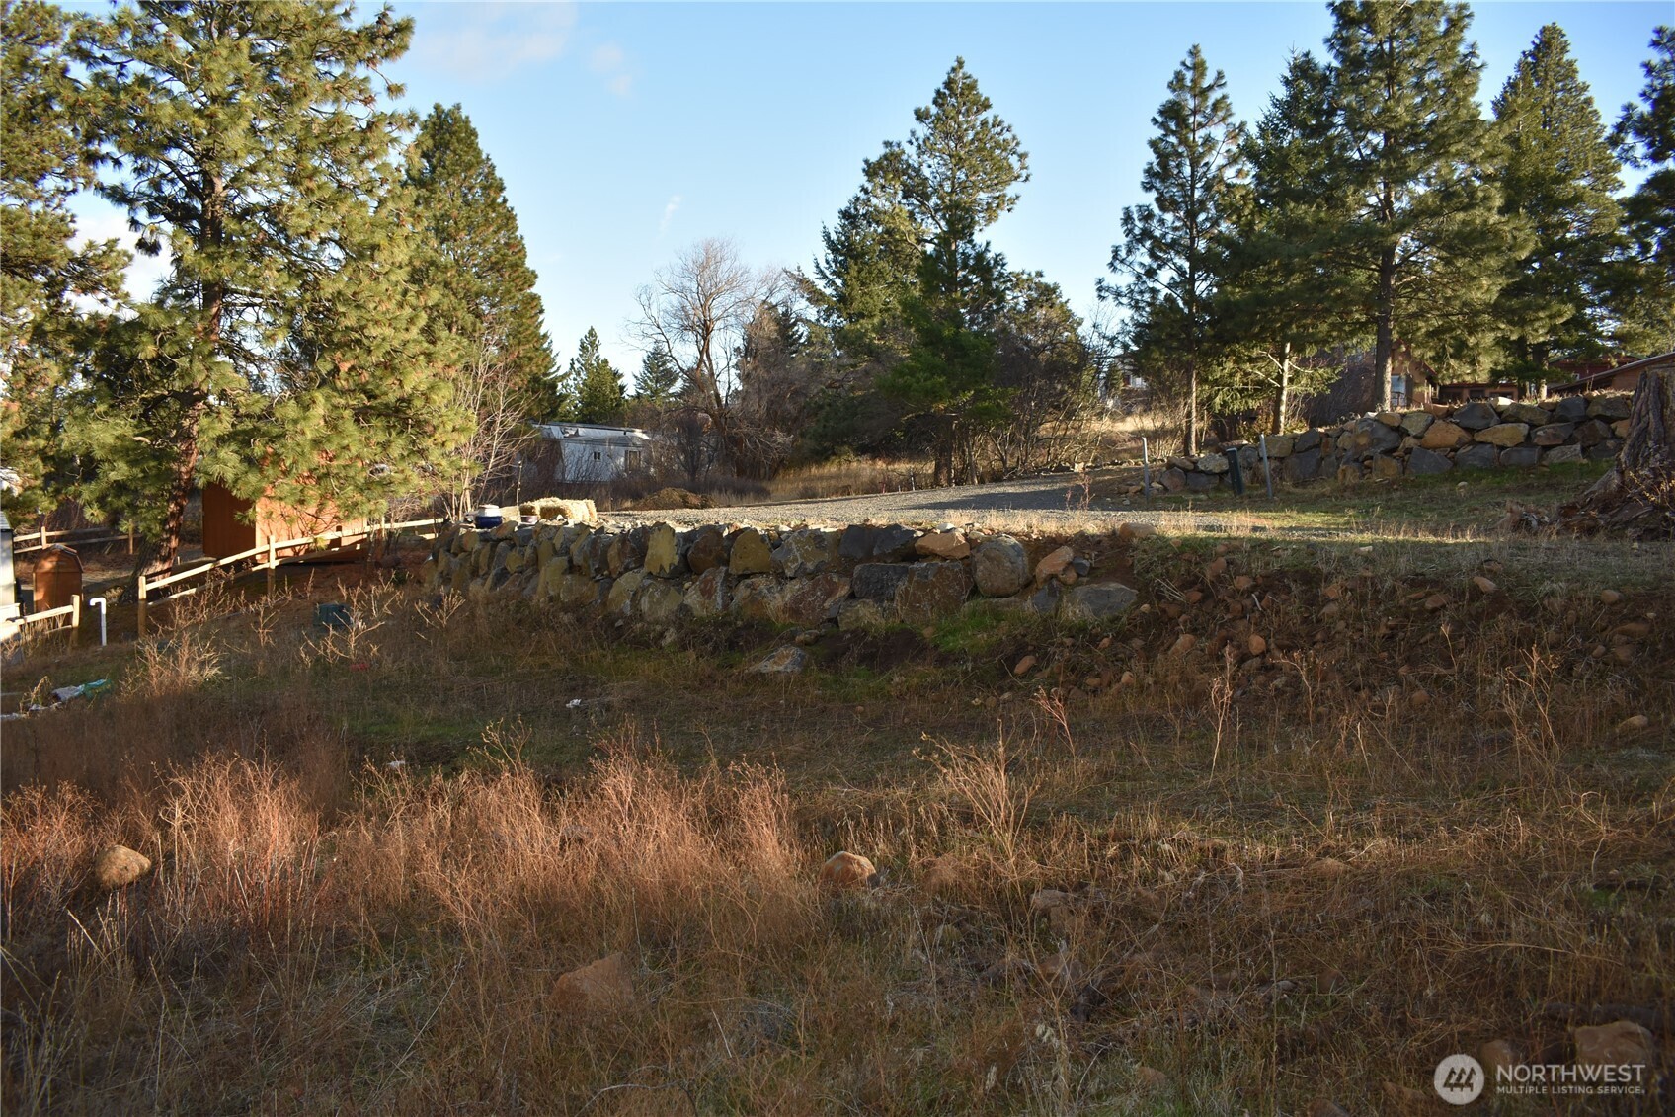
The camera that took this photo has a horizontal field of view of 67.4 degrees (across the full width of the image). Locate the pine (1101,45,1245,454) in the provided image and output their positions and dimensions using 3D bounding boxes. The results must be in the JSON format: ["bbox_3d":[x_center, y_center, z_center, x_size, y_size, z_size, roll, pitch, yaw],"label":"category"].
[{"bbox_3d":[7.467,-6.878,28.000,3.237,9.129,3.100,0,3,0],"label":"pine"}]

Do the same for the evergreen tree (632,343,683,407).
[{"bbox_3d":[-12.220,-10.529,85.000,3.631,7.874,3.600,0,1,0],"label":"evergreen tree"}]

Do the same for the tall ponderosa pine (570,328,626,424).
[{"bbox_3d":[-14.298,-10.344,75.000,3.446,6.870,3.340,0,2,0],"label":"tall ponderosa pine"}]

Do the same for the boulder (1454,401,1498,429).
[{"bbox_3d":[12.811,-2.872,25.200,0.873,0.560,0.650,0,2,9],"label":"boulder"}]

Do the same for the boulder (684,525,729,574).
[{"bbox_3d":[-1.740,-0.122,16.700,0.557,0.624,0.500,0,1,11],"label":"boulder"}]

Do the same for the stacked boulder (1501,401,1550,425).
[{"bbox_3d":[12.877,-2.727,23.500,0.906,0.441,0.600,0,3,0],"label":"stacked boulder"}]

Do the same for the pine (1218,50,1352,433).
[{"bbox_3d":[10.510,-7.324,29.500,3.223,9.212,3.124,0,2,0],"label":"pine"}]

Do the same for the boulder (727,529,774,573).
[{"bbox_3d":[-1.018,-0.085,14.800,0.513,0.538,0.500,0,2,14],"label":"boulder"}]

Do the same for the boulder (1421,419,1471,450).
[{"bbox_3d":[12.388,-2.531,25.600,0.983,0.594,0.650,0,1,6],"label":"boulder"}]

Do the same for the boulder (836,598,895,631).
[{"bbox_3d":[0.345,0.689,15.400,0.685,0.389,0.500,0,1,11],"label":"boulder"}]

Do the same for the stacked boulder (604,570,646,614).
[{"bbox_3d":[-2.946,0.462,17.400,0.563,0.597,0.500,0,1,11],"label":"stacked boulder"}]

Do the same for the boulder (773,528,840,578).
[{"bbox_3d":[-0.357,-0.068,14.600,0.751,0.560,0.580,0,2,14],"label":"boulder"}]

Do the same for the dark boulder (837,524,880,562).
[{"bbox_3d":[0.266,-0.202,15.500,0.517,0.452,0.450,0,3,0],"label":"dark boulder"}]

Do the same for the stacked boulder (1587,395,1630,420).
[{"bbox_3d":[14.432,-2.838,23.500,0.832,0.465,0.600,0,3,0],"label":"stacked boulder"}]

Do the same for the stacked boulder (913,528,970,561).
[{"bbox_3d":[1.175,-0.161,14.100,0.600,0.356,0.500,0,2,14],"label":"stacked boulder"}]

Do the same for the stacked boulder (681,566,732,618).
[{"bbox_3d":[-1.719,0.438,16.500,0.650,0.666,0.520,0,1,11],"label":"stacked boulder"}]

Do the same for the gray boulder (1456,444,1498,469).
[{"bbox_3d":[12.634,-2.014,24.800,0.810,0.476,0.600,0,2,9],"label":"gray boulder"}]

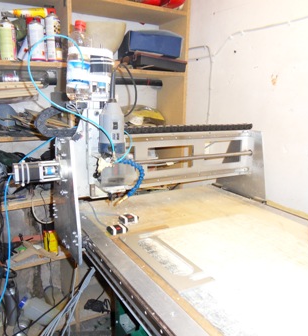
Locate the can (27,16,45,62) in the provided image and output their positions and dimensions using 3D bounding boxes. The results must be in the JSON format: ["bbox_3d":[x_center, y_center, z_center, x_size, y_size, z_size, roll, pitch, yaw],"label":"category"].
[{"bbox_3d":[-0.543,-0.585,1.447,0.065,0.191,0.065,-6,13,-29],"label":"can"}]

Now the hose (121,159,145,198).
[{"bbox_3d":[-0.064,0.028,0.942,0.077,0.114,0.045,-6,13,-29],"label":"hose"}]

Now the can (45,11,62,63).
[{"bbox_3d":[-0.472,-0.607,1.472,0.065,0.226,0.065,-6,13,-29],"label":"can"}]

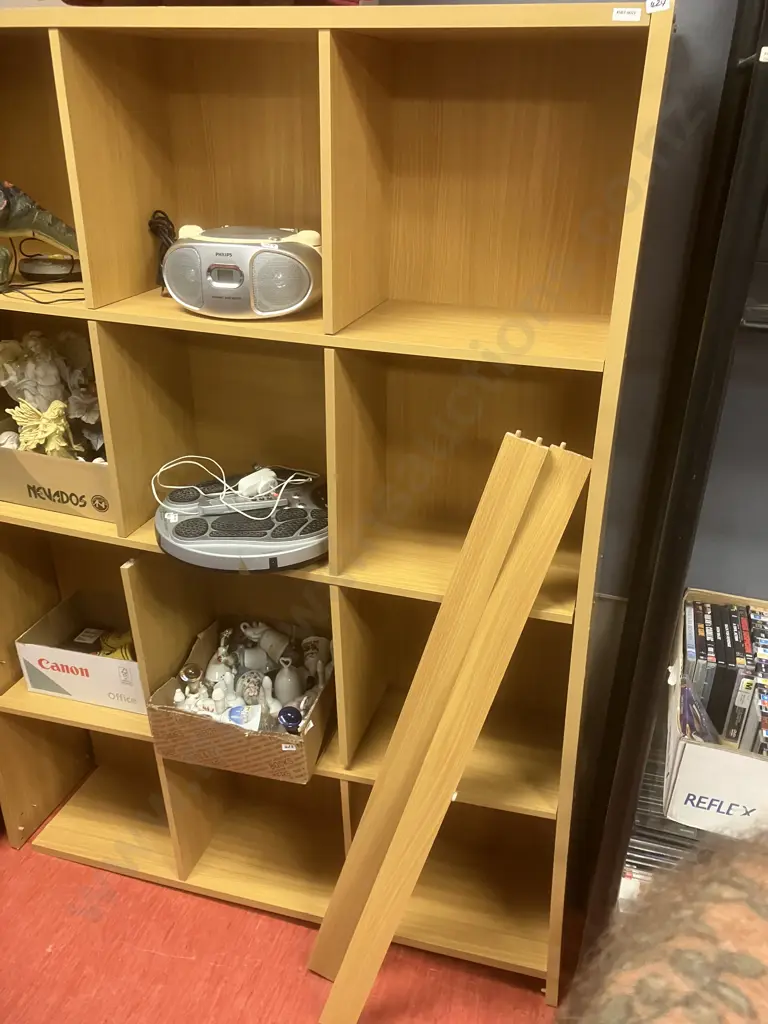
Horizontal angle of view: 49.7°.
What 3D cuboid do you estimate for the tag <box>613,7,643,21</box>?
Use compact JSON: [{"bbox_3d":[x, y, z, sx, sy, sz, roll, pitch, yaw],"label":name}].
[{"bbox_3d":[0.289,-0.590,0.984,0.032,0.013,0.002,9,27,15],"label":"tag"}]

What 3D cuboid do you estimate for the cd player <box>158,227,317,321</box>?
[{"bbox_3d":[-0.213,-0.416,1.401,0.288,0.136,0.223,6,27,9],"label":"cd player"}]

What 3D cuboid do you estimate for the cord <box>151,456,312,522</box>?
[{"bbox_3d":[-0.291,-0.059,1.559,0.267,0.061,0.182,9,27,15],"label":"cord"}]

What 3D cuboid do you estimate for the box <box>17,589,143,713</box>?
[{"bbox_3d":[-0.637,0.330,1.946,0.328,0.140,0.219,9,27,15],"label":"box"}]

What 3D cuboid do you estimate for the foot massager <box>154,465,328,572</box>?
[{"bbox_3d":[-0.248,0.011,1.546,0.345,0.075,0.335,-4,26,-12],"label":"foot massager"}]

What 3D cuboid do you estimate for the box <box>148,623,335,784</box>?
[{"bbox_3d":[-0.262,0.375,1.689,0.315,0.142,0.282,8,26,13],"label":"box"}]

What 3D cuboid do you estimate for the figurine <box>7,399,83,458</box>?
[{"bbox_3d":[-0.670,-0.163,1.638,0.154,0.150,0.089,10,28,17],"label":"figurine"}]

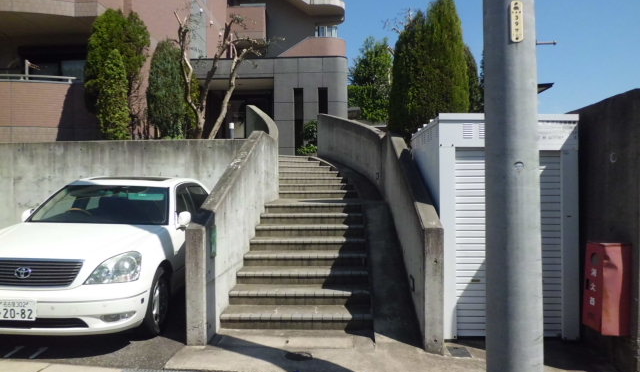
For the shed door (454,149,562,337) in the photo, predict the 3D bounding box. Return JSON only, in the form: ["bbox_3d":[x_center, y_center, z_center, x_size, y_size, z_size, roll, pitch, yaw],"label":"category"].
[{"bbox_3d":[1.874,0.558,4.780,1.065,1.880,0.060,0,-1,1],"label":"shed door"}]

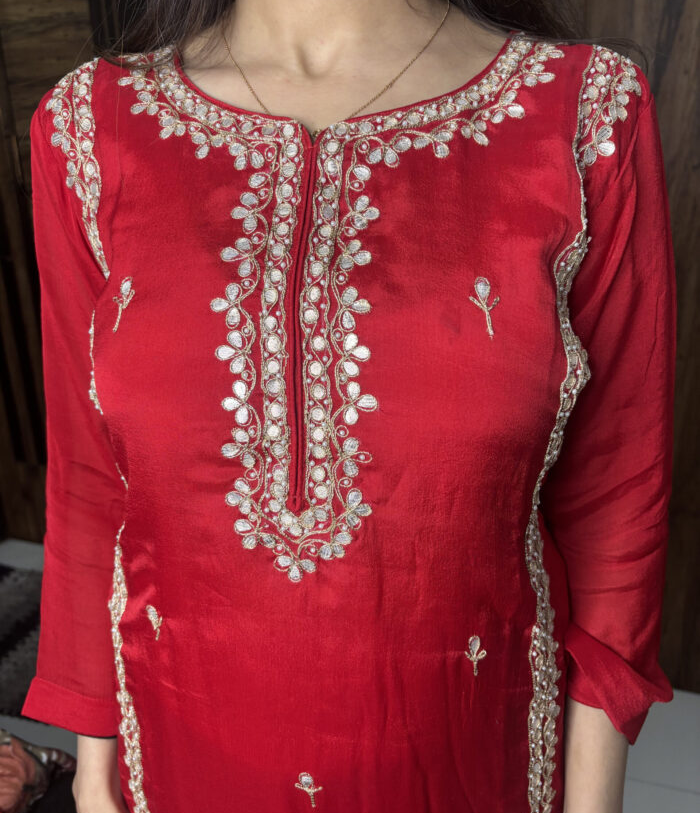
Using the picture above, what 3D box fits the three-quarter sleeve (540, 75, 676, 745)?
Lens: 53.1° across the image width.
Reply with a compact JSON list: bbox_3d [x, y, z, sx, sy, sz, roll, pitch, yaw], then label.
[{"bbox_3d":[0.180,0.018,0.485,0.100,0.435,0.125,-1,8,8],"label":"three-quarter sleeve"}]

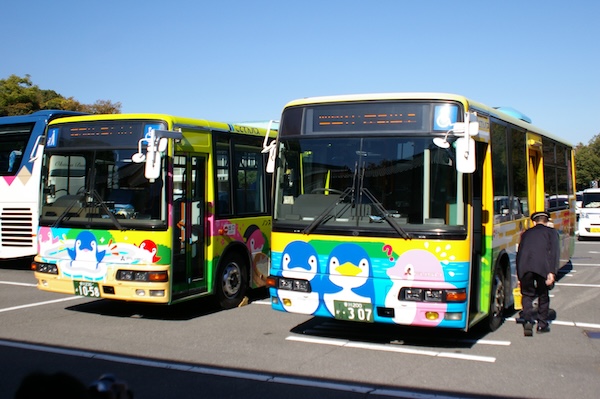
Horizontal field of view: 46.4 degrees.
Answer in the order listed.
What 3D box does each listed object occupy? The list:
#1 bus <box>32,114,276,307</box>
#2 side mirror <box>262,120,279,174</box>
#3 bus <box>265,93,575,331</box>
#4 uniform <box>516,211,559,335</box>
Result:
[{"bbox_3d":[-0.694,0.069,12.693,2.400,2.780,8.550,1,1,28],"label":"bus"},{"bbox_3d":[-0.352,-0.620,8.400,0.270,0.650,0.220,1,1,28],"label":"side mirror"},{"bbox_3d":[2.592,0.088,11.246,2.400,2.860,8.550,1,1,28],"label":"bus"},{"bbox_3d":[2.870,0.850,8.470,0.540,1.500,0.600,1,1,22],"label":"uniform"}]

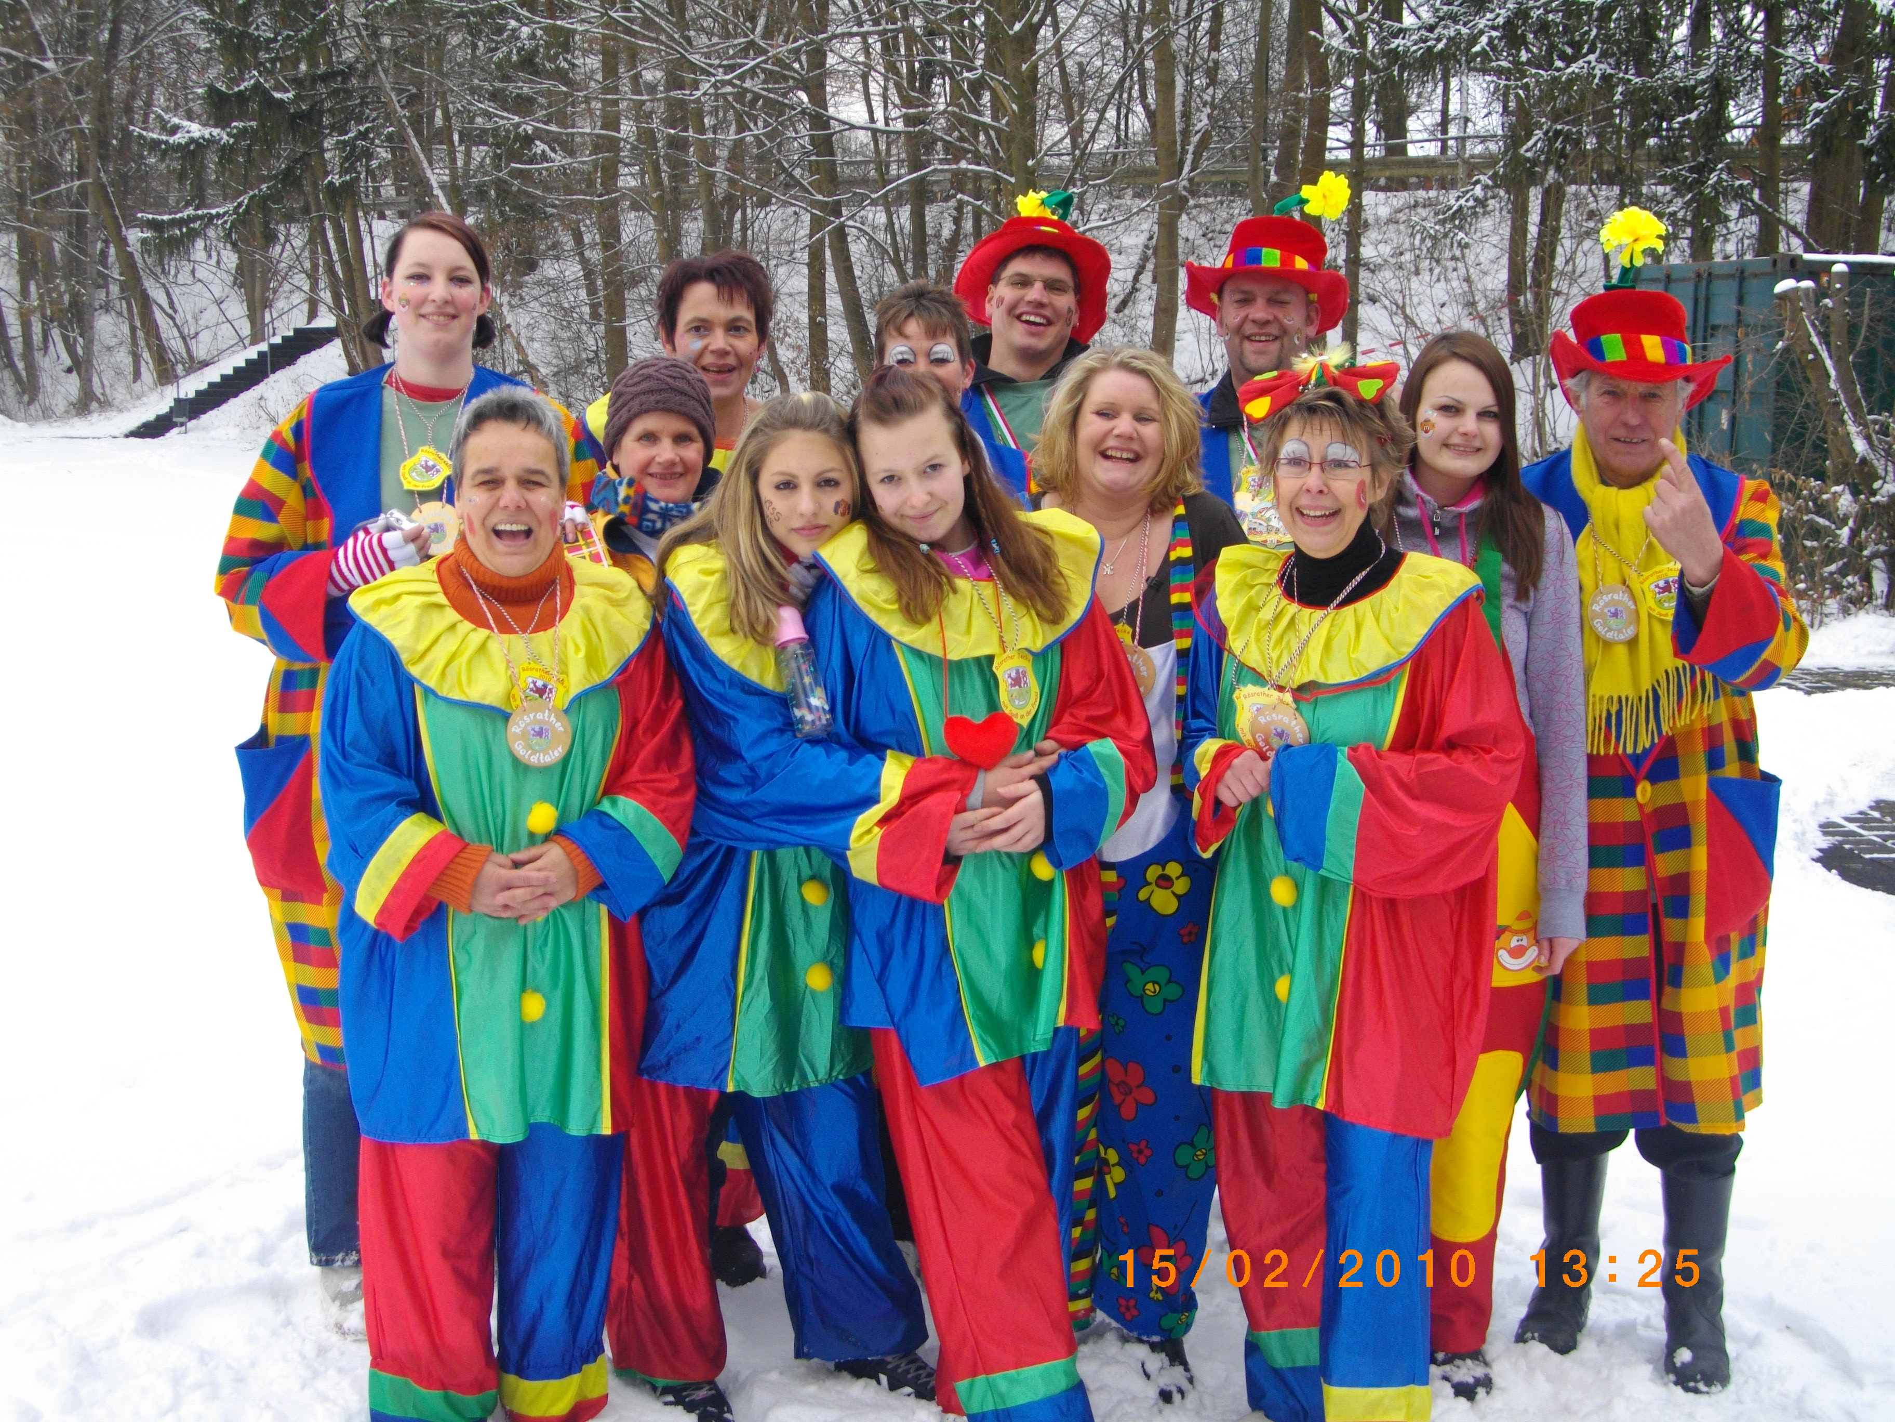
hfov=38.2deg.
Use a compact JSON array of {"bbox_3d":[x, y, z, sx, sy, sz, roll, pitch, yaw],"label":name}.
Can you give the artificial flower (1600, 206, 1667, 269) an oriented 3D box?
[{"bbox_3d":[1.043,-0.720,4.163,0.100,0.090,0.075,1,7,5],"label":"artificial flower"}]

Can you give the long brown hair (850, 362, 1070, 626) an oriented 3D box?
[{"bbox_3d":[0.018,-0.300,3.822,0.310,0.350,0.270,1,7,2],"label":"long brown hair"}]

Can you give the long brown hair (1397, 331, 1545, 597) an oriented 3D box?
[{"bbox_3d":[0.794,-0.375,4.155,0.230,0.395,0.250,0,7,1],"label":"long brown hair"}]

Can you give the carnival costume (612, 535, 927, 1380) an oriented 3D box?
[{"bbox_3d":[-0.262,0.400,4.129,0.510,1.300,0.400,-1,7,-12],"label":"carnival costume"}]

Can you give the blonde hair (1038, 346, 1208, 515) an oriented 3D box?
[{"bbox_3d":[0.260,-0.426,4.149,0.255,0.250,0.240,0,7,-6],"label":"blonde hair"}]

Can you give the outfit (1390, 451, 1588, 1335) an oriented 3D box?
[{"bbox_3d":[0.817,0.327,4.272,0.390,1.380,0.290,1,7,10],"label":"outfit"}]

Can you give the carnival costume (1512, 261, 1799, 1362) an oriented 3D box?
[{"bbox_3d":[1.105,0.176,4.358,0.500,1.770,0.420,2,7,13],"label":"carnival costume"}]

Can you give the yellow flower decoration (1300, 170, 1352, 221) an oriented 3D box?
[{"bbox_3d":[0.650,-0.885,4.707,0.090,0.085,0.070,0,7,0],"label":"yellow flower decoration"}]

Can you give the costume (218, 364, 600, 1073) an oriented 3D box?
[{"bbox_3d":[-0.882,-0.011,4.526,0.600,1.130,0.420,-1,7,-11],"label":"costume"}]

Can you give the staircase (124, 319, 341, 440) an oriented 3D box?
[{"bbox_3d":[-14.471,-6.693,55.599,1.600,2.200,4.300,6,9,39],"label":"staircase"}]

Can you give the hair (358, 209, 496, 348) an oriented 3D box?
[{"bbox_3d":[-0.844,-0.700,4.458,0.220,0.220,0.220,-2,7,-16],"label":"hair"}]

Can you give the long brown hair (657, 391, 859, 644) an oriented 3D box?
[{"bbox_3d":[-0.279,-0.278,4.026,0.285,0.360,0.240,-1,7,-6],"label":"long brown hair"}]

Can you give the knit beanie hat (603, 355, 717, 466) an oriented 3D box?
[{"bbox_3d":[-0.462,-0.485,4.404,0.185,0.180,0.210,0,7,-3],"label":"knit beanie hat"}]

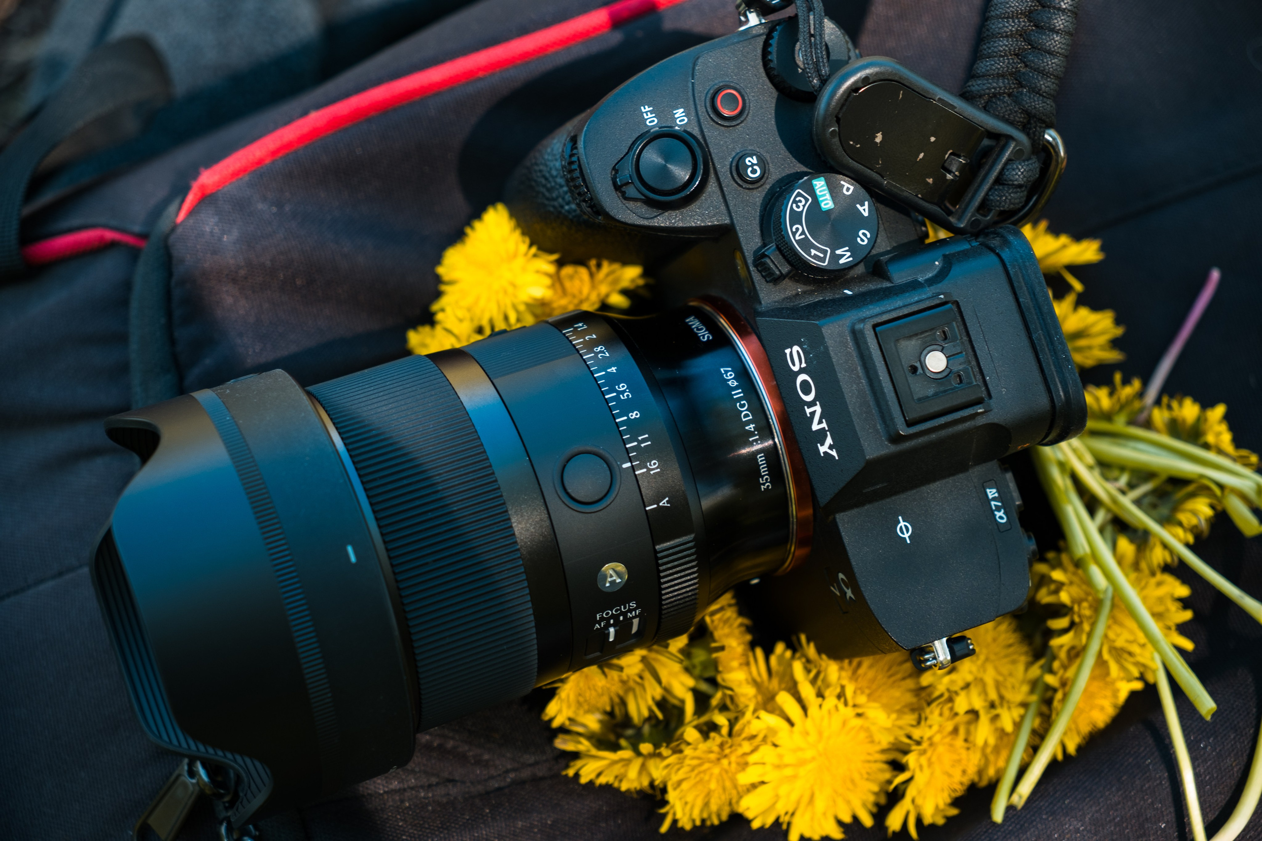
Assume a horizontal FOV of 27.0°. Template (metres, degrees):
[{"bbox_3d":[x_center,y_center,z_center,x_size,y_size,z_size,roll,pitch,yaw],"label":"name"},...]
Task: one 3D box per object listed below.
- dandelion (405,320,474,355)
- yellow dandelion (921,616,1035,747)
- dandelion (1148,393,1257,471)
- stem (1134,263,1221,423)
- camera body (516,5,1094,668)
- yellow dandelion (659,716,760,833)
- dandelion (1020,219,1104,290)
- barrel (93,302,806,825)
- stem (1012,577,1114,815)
[{"bbox_3d":[-0.042,-0.017,0.584,0.025,0.020,0.021,-18,87,-18],"label":"dandelion"},{"bbox_3d":[0.078,0.059,0.597,0.027,0.023,0.029,2,81,-16],"label":"yellow dandelion"},{"bbox_3d":[0.134,0.003,0.616,0.027,0.020,0.023,-18,87,-18],"label":"dandelion"},{"bbox_3d":[0.130,-0.017,0.624,0.003,0.003,0.043,29,82,-10],"label":"stem"},{"bbox_3d":[0.030,-0.013,0.556,0.081,0.097,0.131,-18,87,-18],"label":"camera body"},{"bbox_3d":[0.017,0.079,0.584,0.026,0.021,0.026,2,81,-16],"label":"yellow dandelion"},{"bbox_3d":[0.099,-0.039,0.615,0.026,0.021,0.021,-18,87,-18],"label":"dandelion"},{"bbox_3d":[-0.038,0.023,0.540,0.137,0.087,0.087,-18,87,-18],"label":"barrel"},{"bbox_3d":[0.098,0.063,0.600,0.003,0.003,0.055,25,87,-12],"label":"stem"}]

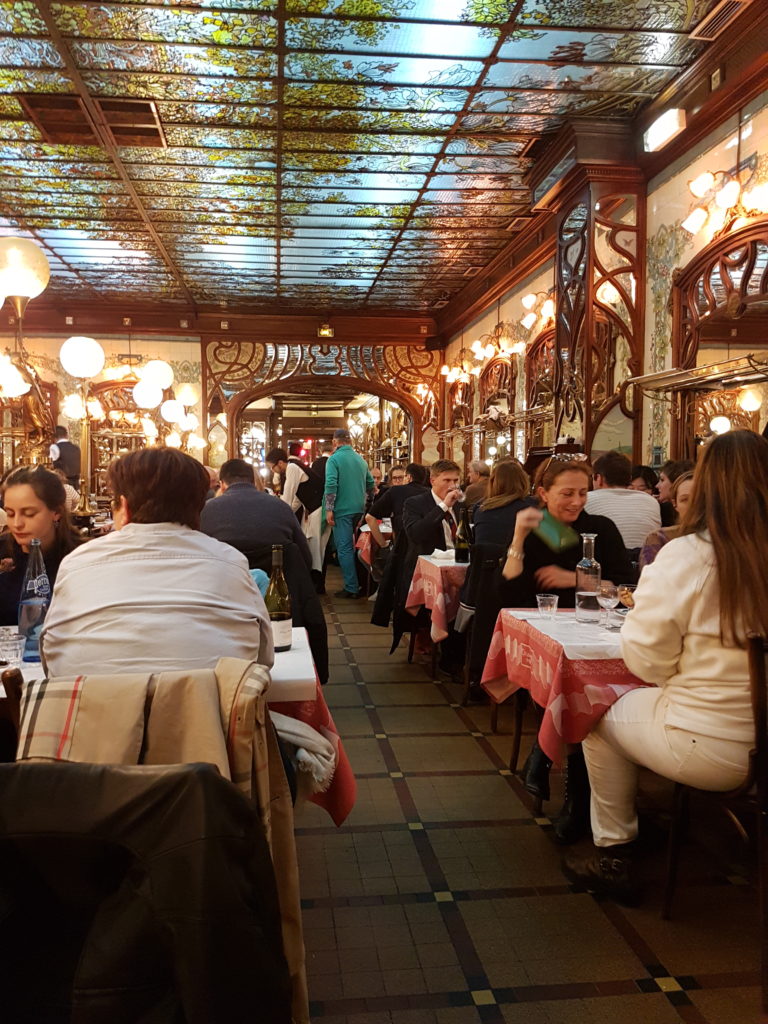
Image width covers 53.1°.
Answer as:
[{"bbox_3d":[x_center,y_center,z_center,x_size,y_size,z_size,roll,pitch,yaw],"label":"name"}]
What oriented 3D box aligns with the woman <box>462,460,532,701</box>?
[{"bbox_3d":[0.607,0.382,3.970,0.480,1.310,0.760,0,3,-6],"label":"woman"}]

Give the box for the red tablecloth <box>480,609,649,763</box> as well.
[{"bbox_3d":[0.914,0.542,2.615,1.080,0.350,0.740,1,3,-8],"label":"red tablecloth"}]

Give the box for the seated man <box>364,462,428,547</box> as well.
[{"bbox_3d":[0.092,0.277,6.045,0.580,1.310,0.800,1,3,-14],"label":"seated man"}]

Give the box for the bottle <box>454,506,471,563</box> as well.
[{"bbox_3d":[0.429,0.126,4.190,0.083,0.295,0.083,0,3,-8],"label":"bottle"}]

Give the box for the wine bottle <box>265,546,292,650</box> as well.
[{"bbox_3d":[-0.288,0.230,2.099,0.080,0.298,0.080,1,3,-8],"label":"wine bottle"}]

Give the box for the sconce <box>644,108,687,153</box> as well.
[{"bbox_3d":[1.757,-2.378,4.800,0.090,0.110,0.330,0,3,-8],"label":"sconce"}]

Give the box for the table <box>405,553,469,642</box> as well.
[{"bbox_3d":[0.687,0.641,4.341,0.950,0.750,0.580,0,3,-8],"label":"table"}]

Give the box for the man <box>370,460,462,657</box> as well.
[{"bbox_3d":[0.344,0.338,4.971,0.600,1.320,0.780,0,3,-27],"label":"man"}]

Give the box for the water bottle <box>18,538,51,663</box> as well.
[{"bbox_3d":[-0.939,0.233,2.070,0.086,0.317,0.086,0,3,-8],"label":"water bottle"}]

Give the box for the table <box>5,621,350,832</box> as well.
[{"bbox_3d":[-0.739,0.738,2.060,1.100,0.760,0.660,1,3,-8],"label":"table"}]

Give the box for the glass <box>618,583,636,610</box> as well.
[{"bbox_3d":[0.787,0.308,2.460,0.076,0.130,0.076,0,3,-8],"label":"glass"}]

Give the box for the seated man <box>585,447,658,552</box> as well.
[{"bbox_3d":[1.166,0.375,4.077,0.540,1.370,0.780,1,3,-15],"label":"seated man"}]

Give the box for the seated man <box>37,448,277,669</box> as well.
[{"bbox_3d":[-0.521,0.501,1.834,0.510,1.310,0.760,-1,3,-12],"label":"seated man"}]

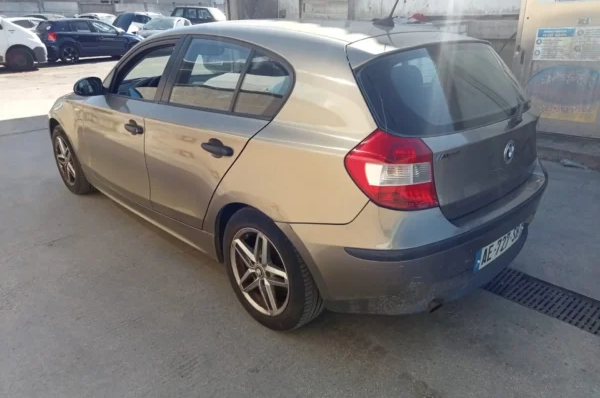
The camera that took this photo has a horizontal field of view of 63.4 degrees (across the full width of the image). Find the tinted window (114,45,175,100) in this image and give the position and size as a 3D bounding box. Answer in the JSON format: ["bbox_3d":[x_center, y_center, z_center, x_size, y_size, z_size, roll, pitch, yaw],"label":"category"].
[{"bbox_3d":[-0.968,-0.769,2.969,0.602,0.369,0.050,20,6,43],"label":"tinted window"}]

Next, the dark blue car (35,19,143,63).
[{"bbox_3d":[-8.121,-6.341,19.248,4.250,1.440,1.780,-21,29,-38],"label":"dark blue car"}]

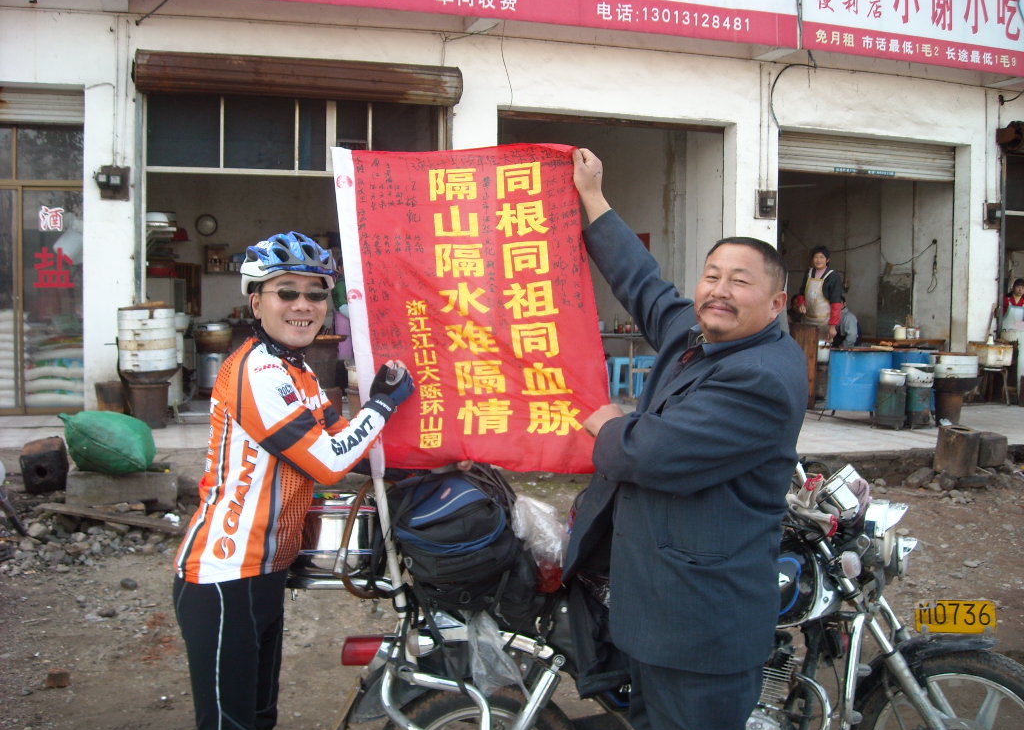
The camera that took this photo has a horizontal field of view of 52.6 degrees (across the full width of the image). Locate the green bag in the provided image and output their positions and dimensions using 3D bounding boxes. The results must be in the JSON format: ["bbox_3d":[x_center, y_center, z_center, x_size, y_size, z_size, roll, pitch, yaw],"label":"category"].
[{"bbox_3d":[-2.715,0.527,6.950,0.640,0.430,0.460,0,3,-15],"label":"green bag"}]

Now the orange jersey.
[{"bbox_3d":[-0.584,0.240,2.600,0.470,0.600,0.440,3,4,32],"label":"orange jersey"}]

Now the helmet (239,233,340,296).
[{"bbox_3d":[-0.559,-0.257,2.600,0.215,0.170,0.285,-2,4,-38],"label":"helmet"}]

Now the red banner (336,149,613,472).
[{"bbox_3d":[-0.107,-0.139,2.600,0.610,0.840,0.100,-5,2,-2],"label":"red banner"}]

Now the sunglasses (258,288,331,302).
[{"bbox_3d":[-0.533,-0.169,2.549,0.138,0.042,0.135,-1,4,-33],"label":"sunglasses"}]

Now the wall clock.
[{"bbox_3d":[-3.511,-1.603,11.900,0.280,0.280,0.050,0,3,-16],"label":"wall clock"}]

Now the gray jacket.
[{"bbox_3d":[0.409,0.170,2.400,0.500,1.030,0.480,-1,4,-33],"label":"gray jacket"}]

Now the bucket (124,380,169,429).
[{"bbox_3d":[-3.168,0.363,9.050,0.380,0.410,0.380,0,3,-16],"label":"bucket"}]

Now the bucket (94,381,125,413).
[{"bbox_3d":[-3.520,0.347,9.100,0.320,0.380,0.320,0,3,-16],"label":"bucket"}]

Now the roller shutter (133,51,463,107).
[{"bbox_3d":[-1.858,-2.558,9.285,2.900,0.360,0.360,0,3,-16],"label":"roller shutter"}]

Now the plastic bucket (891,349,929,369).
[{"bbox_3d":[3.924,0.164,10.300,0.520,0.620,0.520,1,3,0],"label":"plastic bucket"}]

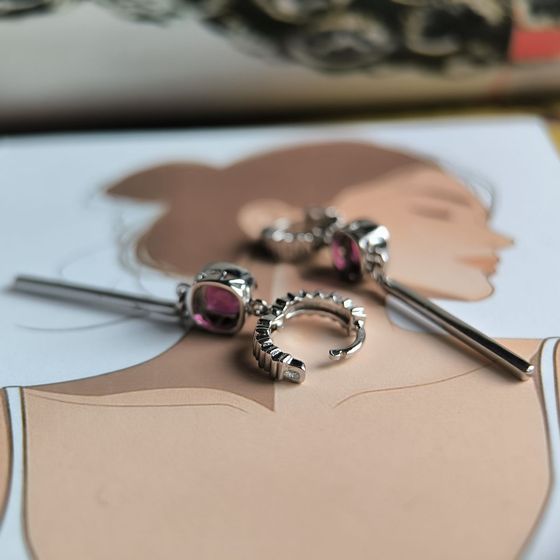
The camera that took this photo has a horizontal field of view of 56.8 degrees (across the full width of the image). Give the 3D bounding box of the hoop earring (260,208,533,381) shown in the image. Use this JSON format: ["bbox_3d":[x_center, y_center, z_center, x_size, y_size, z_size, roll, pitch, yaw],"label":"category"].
[{"bbox_3d":[0.018,-0.002,0.081,0.047,0.009,0.013,26,39,33],"label":"hoop earring"}]

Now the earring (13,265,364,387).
[{"bbox_3d":[-0.015,0.004,0.070,0.054,0.009,0.014,5,32,5],"label":"earring"}]

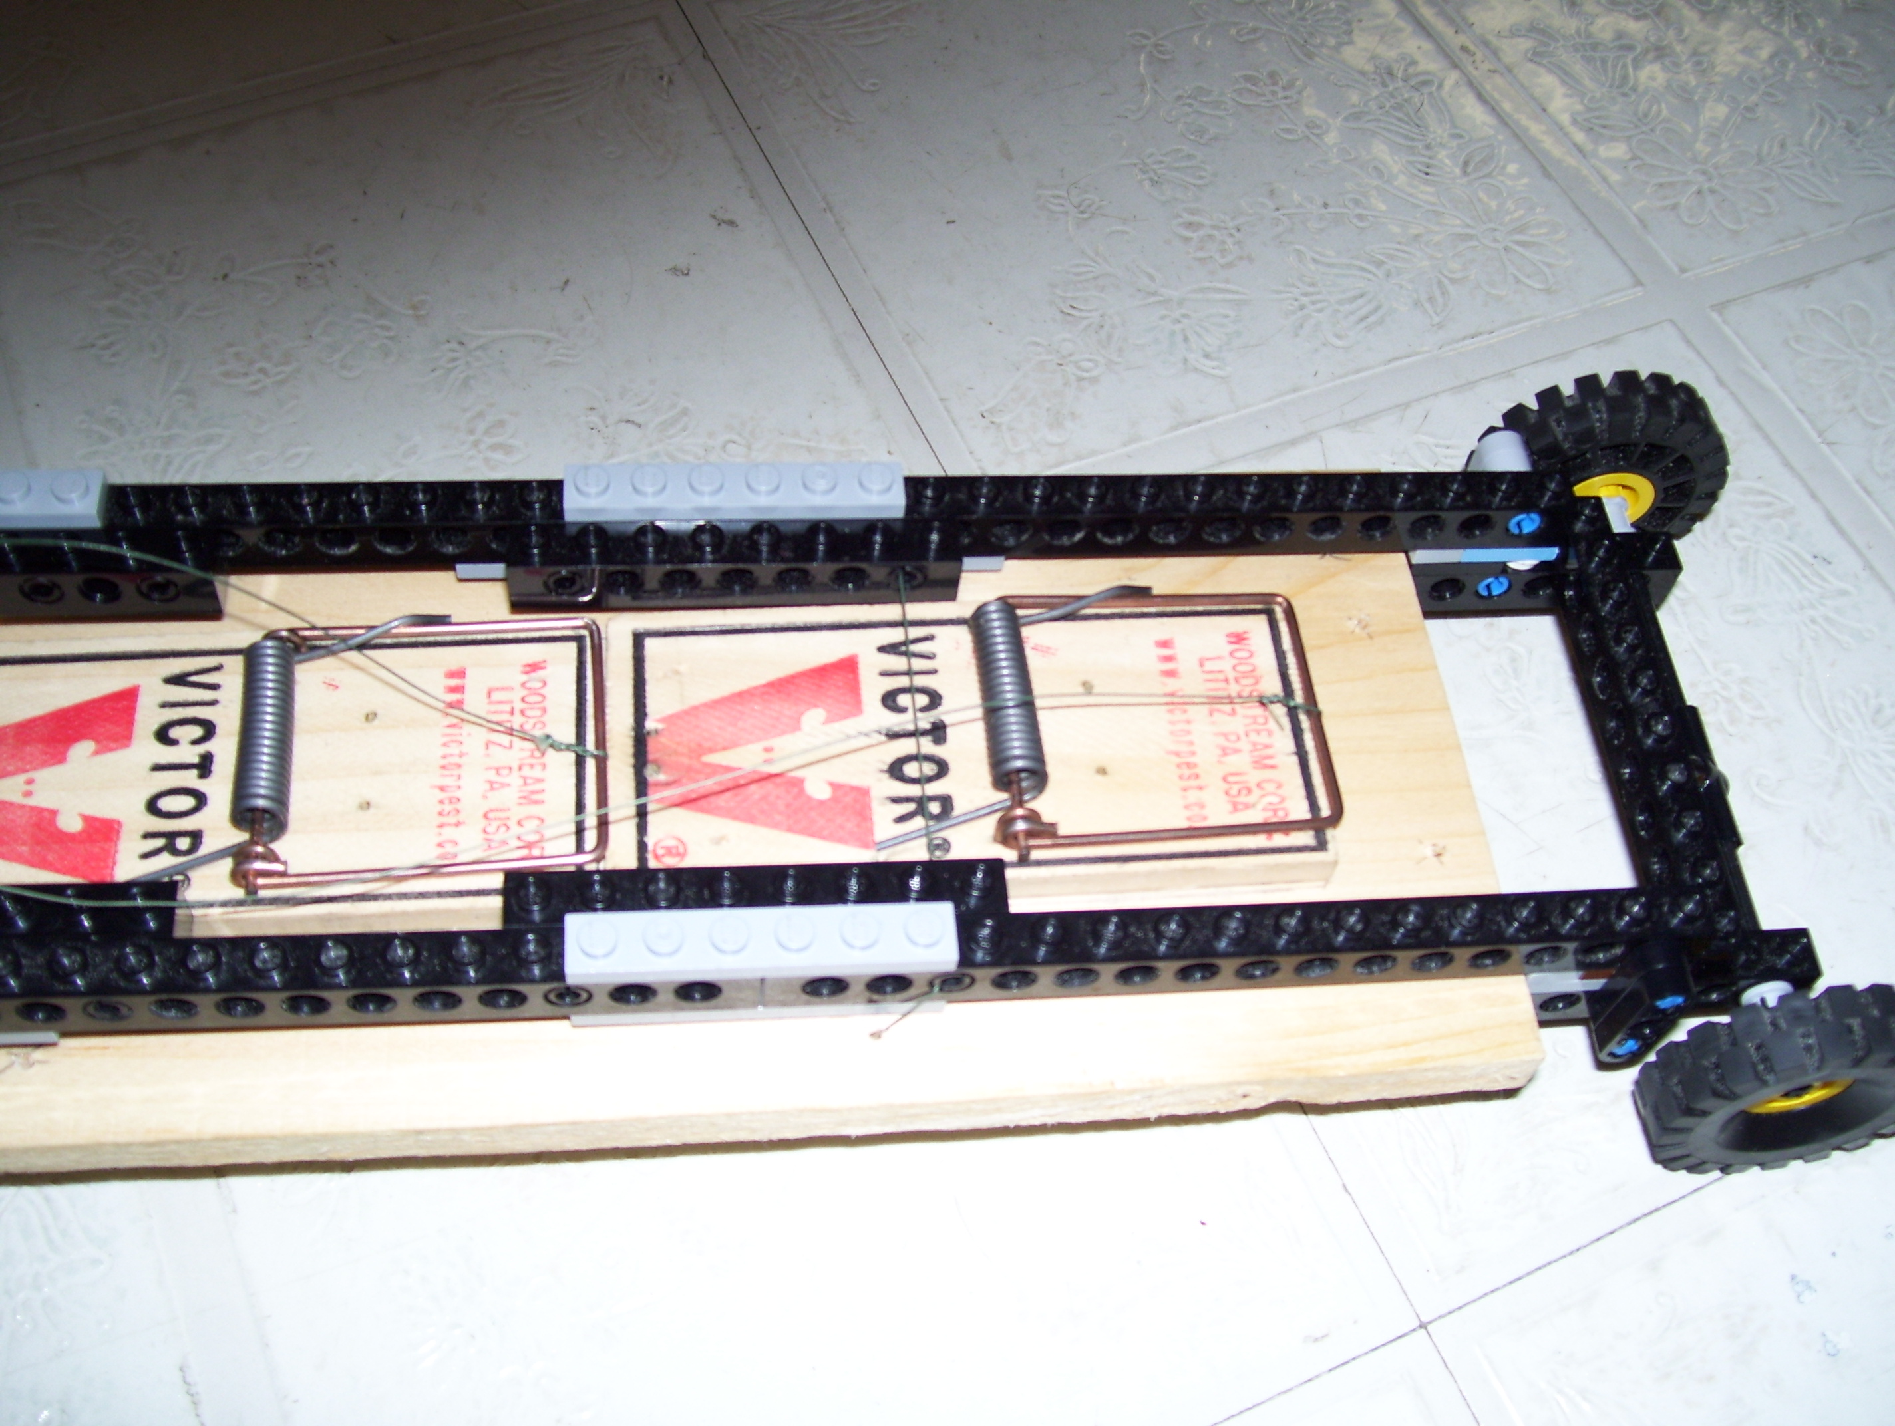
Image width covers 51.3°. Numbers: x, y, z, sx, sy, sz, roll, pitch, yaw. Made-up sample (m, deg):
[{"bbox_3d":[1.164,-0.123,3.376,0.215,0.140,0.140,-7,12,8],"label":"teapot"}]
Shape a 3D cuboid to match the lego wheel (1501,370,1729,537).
[{"bbox_3d":[0.108,-0.039,0.331,0.043,0.043,0.013,-4,56,-6],"label":"lego wheel"}]

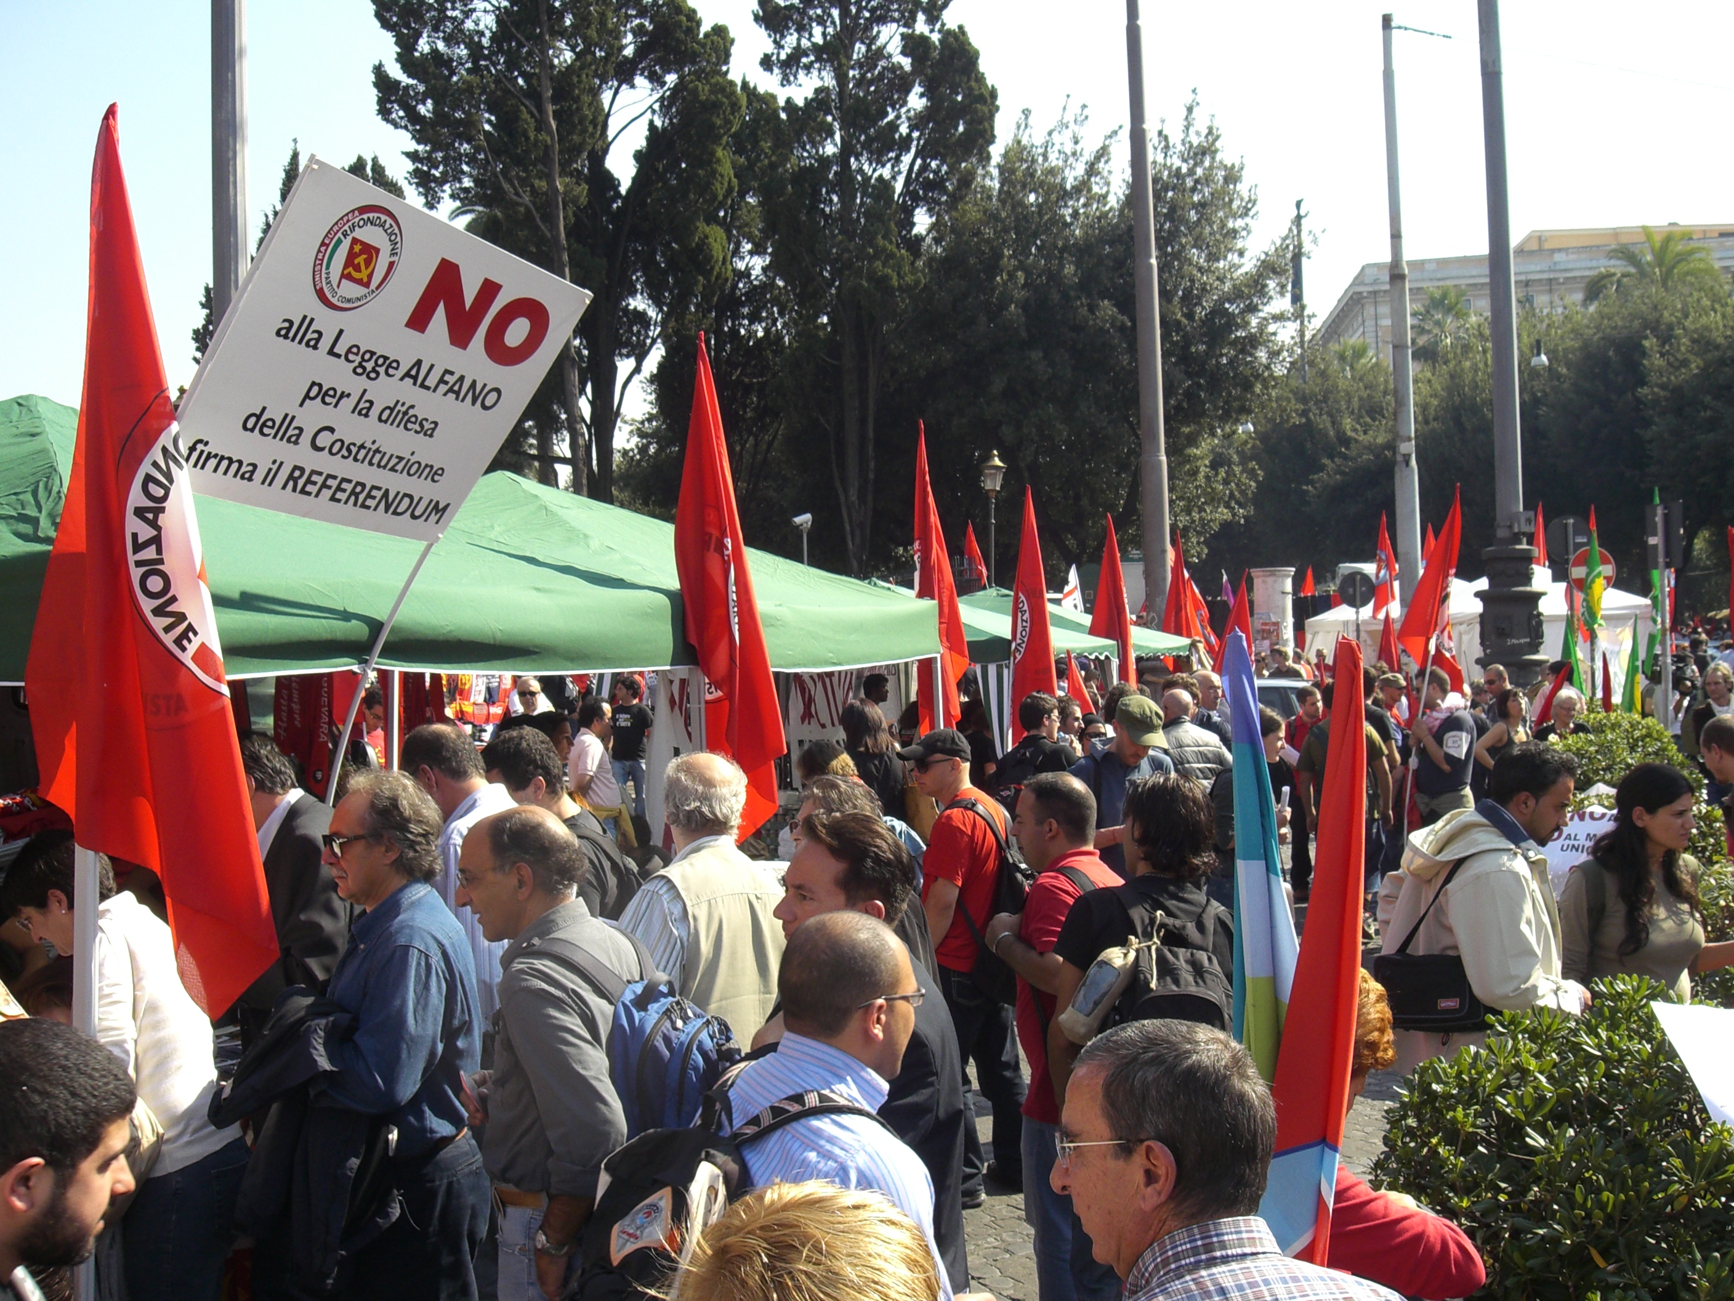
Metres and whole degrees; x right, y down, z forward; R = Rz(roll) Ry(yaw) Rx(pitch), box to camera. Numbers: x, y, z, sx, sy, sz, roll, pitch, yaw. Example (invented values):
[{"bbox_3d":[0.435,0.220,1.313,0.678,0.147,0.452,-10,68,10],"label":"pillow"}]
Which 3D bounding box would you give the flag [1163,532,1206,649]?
[{"bbox_3d":[3.227,-0.548,19.500,0.450,1.320,0.320,-2,0,0],"label":"flag"}]

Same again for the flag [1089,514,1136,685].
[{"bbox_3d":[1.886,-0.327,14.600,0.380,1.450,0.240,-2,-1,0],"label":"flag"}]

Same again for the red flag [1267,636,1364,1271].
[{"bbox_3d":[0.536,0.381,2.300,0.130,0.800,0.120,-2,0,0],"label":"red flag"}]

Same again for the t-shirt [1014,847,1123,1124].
[{"bbox_3d":[0.541,0.890,5.050,0.360,0.730,0.500,-1,0,27],"label":"t-shirt"}]

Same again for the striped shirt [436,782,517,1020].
[{"bbox_3d":[-0.943,0.645,4.500,0.320,0.720,0.500,-1,1,41],"label":"striped shirt"}]

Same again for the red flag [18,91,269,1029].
[{"bbox_3d":[-1.319,-0.163,3.500,0.460,1.670,0.280,-1,0,-19],"label":"red flag"}]

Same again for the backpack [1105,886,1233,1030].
[{"bbox_3d":[0.688,0.758,4.250,0.330,0.460,0.220,-1,0,-14],"label":"backpack"}]

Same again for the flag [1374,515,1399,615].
[{"bbox_3d":[5.860,-0.972,21.500,0.280,1.160,0.250,-2,0,0],"label":"flag"}]

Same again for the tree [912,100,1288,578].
[{"bbox_3d":[4.665,-5.666,38.000,7.500,10.800,7.200,-2,-1,0],"label":"tree"}]

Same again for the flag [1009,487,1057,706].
[{"bbox_3d":[1.055,-0.209,12.000,0.340,1.620,0.220,-2,-1,0],"label":"flag"}]

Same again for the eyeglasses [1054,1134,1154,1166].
[{"bbox_3d":[0.235,0.481,1.830,0.135,0.042,0.138,-2,-1,6],"label":"eyeglasses"}]

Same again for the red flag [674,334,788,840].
[{"bbox_3d":[-0.472,-0.221,6.600,0.370,1.710,0.280,-2,0,0],"label":"red flag"}]

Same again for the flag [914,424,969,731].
[{"bbox_3d":[0.355,-0.330,9.000,0.280,1.480,0.200,-2,-1,0],"label":"flag"}]

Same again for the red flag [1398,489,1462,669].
[{"bbox_3d":[3.308,-0.426,11.200,0.360,1.040,0.330,-2,0,0],"label":"red flag"}]

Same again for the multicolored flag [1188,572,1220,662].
[{"bbox_3d":[3.582,-0.387,20.500,0.400,1.080,0.300,-2,0,0],"label":"multicolored flag"}]

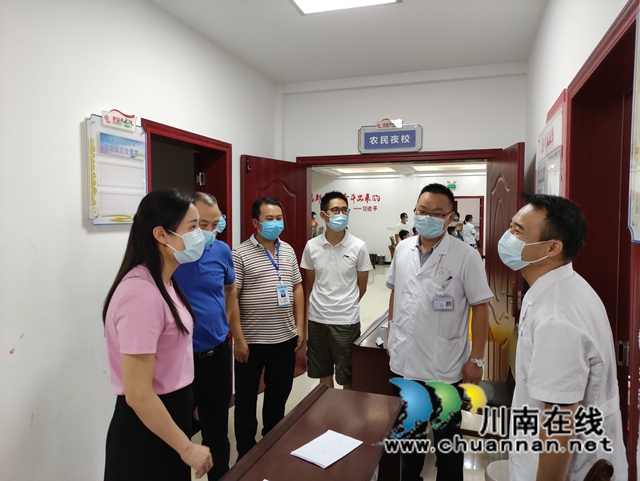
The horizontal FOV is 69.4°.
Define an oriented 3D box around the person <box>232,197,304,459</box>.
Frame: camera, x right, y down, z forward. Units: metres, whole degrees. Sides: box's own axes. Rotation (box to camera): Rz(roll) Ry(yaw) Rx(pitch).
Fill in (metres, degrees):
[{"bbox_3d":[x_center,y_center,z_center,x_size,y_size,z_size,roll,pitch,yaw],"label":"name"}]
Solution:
[{"bbox_3d":[-0.337,0.562,3.030,0.500,1.685,0.300,-1,4,-25],"label":"person"}]

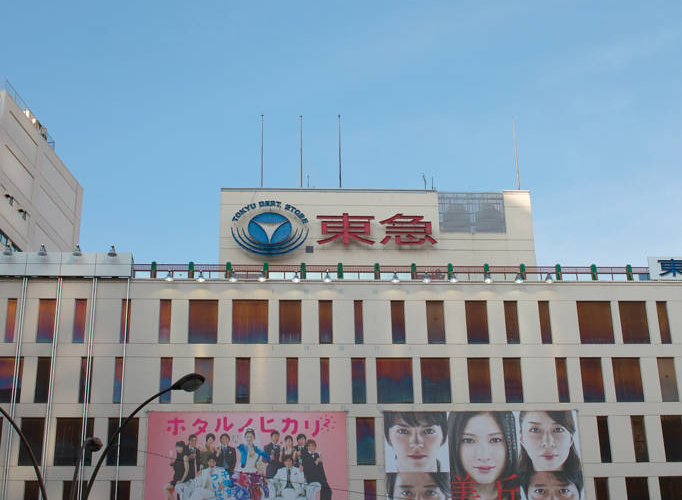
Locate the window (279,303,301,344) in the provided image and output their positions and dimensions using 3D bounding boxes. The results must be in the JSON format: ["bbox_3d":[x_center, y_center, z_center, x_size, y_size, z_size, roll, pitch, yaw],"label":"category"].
[{"bbox_3d":[-3.236,4.638,75.052,1.430,2.907,0.150,0,-23,-4],"label":"window"}]

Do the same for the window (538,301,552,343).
[{"bbox_3d":[12.782,4.519,72.739,0.672,2.847,0.150,0,-23,-3],"label":"window"}]

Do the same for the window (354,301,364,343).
[{"bbox_3d":[1.187,4.675,75.359,0.536,2.944,0.150,0,-23,-4],"label":"window"}]

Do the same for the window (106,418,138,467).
[{"bbox_3d":[-13.203,11.636,70.677,1.824,2.901,0.150,0,-21,-4],"label":"window"}]

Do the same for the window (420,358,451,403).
[{"bbox_3d":[5.808,7.938,71.191,1.815,2.833,0.200,0,-20,-4],"label":"window"}]

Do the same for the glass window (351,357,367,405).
[{"bbox_3d":[1.151,8.246,73.337,0.870,2.938,0.200,0,-22,-4],"label":"glass window"}]

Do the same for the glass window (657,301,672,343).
[{"bbox_3d":[21.292,4.789,76.777,0.710,2.946,0.150,0,-23,-4],"label":"glass window"}]

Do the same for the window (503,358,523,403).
[{"bbox_3d":[10.535,7.951,71.130,1.087,2.853,0.150,0,-23,-3],"label":"window"}]

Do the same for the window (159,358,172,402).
[{"bbox_3d":[-10.498,7.821,70.039,0.711,2.869,0.150,0,-23,-3],"label":"window"}]

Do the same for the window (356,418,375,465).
[{"bbox_3d":[1.567,11.807,71.958,1.139,2.949,0.200,0,-22,-4],"label":"window"}]

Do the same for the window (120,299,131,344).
[{"bbox_3d":[-13.167,4.368,71.390,0.531,2.847,0.150,0,-23,-3],"label":"window"}]

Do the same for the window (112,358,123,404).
[{"bbox_3d":[-13.343,7.809,69.930,0.522,2.844,0.200,0,-20,-4],"label":"window"}]

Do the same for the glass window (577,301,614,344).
[{"bbox_3d":[16.382,4.666,74.850,2.244,2.918,0.150,0,-24,-4],"label":"glass window"}]

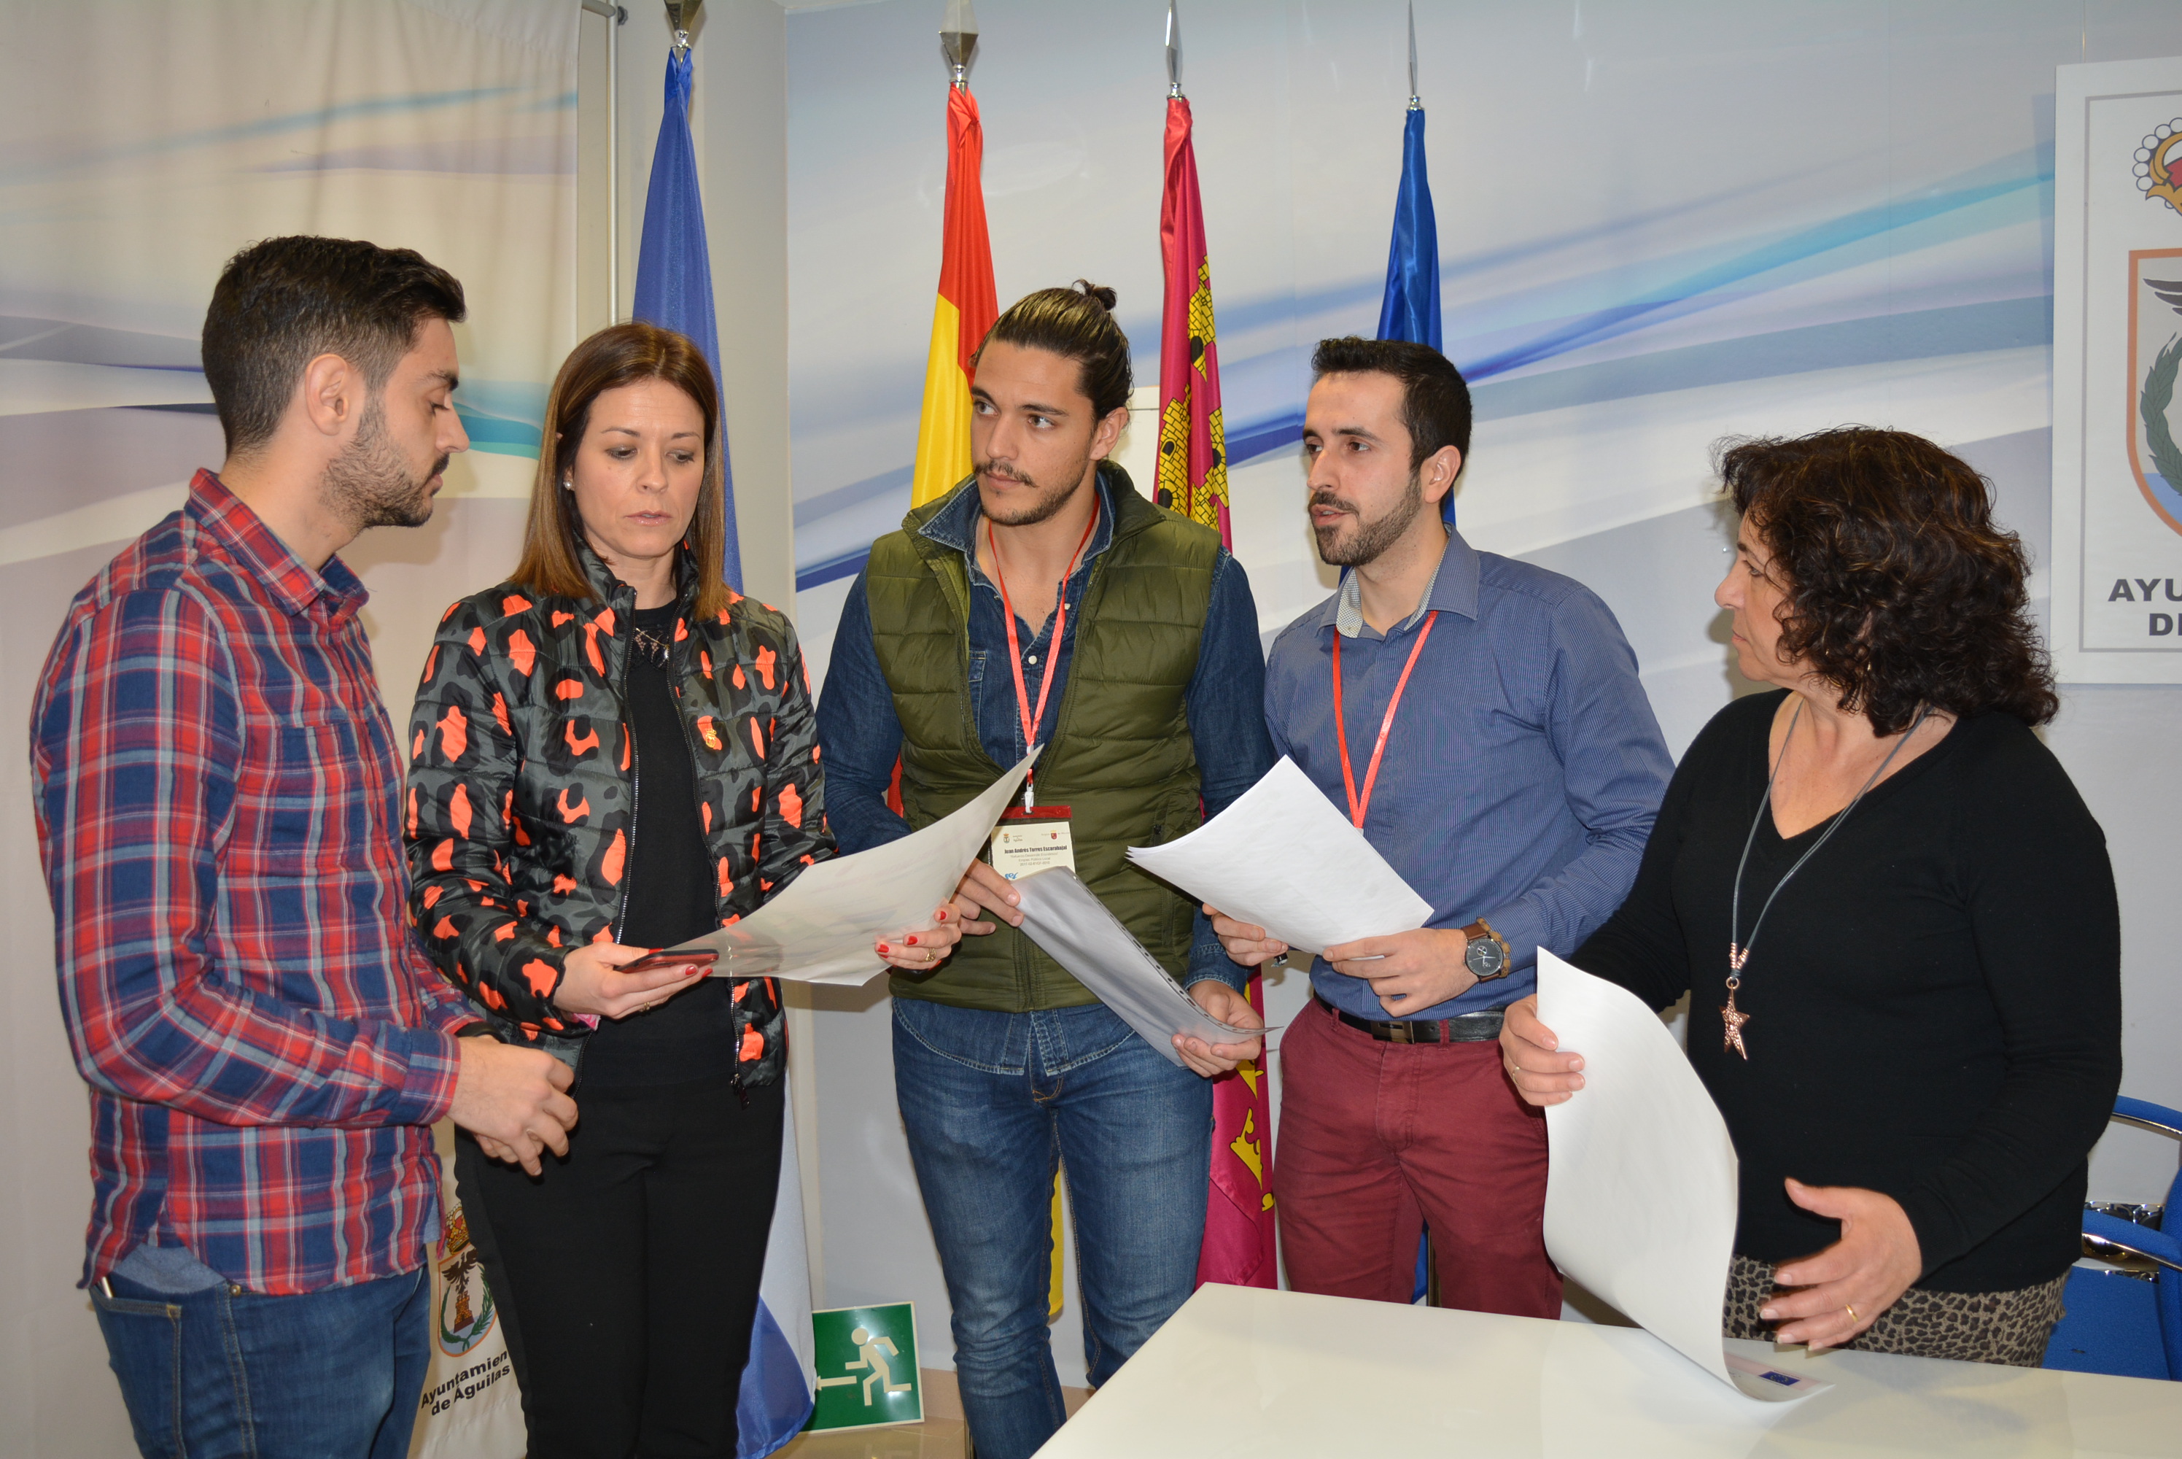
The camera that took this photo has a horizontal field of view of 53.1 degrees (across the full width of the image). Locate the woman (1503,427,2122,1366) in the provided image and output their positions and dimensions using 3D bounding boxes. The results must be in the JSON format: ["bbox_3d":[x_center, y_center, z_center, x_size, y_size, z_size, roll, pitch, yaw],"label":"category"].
[{"bbox_3d":[0.696,0.512,2.148,0.570,1.640,0.480,-2,4,-32],"label":"woman"}]

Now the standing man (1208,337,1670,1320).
[{"bbox_3d":[0.342,0.444,2.345,0.510,1.760,0.480,2,4,37],"label":"standing man"}]

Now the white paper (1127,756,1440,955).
[{"bbox_3d":[0.177,0.130,2.070,0.200,0.060,0.280,-31,-43,12],"label":"white paper"}]

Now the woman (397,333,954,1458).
[{"bbox_3d":[-0.420,0.477,2.132,0.470,1.730,0.520,-2,4,-28],"label":"woman"}]

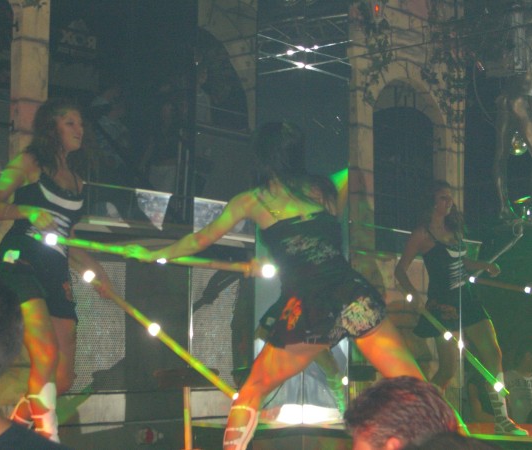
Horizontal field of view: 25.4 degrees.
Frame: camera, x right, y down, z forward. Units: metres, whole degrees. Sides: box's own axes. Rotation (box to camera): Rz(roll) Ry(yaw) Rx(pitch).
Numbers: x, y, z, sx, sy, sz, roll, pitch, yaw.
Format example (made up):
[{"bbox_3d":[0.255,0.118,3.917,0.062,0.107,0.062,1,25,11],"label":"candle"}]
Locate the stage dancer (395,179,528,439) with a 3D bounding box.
[{"bbox_3d":[1.207,0.508,7.350,0.720,1.600,0.600,5,-8,-38],"label":"stage dancer"}]

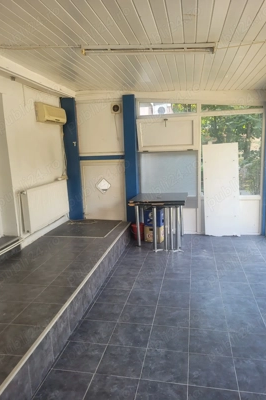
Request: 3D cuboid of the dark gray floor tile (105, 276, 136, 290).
[{"bbox_3d":[-0.142,1.018,3.668,0.330,0.015,0.330,0,10,12],"label":"dark gray floor tile"}]

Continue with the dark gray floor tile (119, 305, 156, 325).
[{"bbox_3d":[0.052,1.131,2.958,0.330,0.015,0.330,0,10,12],"label":"dark gray floor tile"}]

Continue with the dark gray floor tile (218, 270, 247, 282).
[{"bbox_3d":[1.227,0.954,3.709,0.335,0.015,0.329,0,10,12],"label":"dark gray floor tile"}]

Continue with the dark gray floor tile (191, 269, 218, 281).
[{"bbox_3d":[0.901,0.954,3.793,0.330,0.010,0.330,0,10,12],"label":"dark gray floor tile"}]

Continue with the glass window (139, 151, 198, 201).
[{"bbox_3d":[0.643,-0.460,5.456,1.022,0.861,0.050,0,10,12],"label":"glass window"}]

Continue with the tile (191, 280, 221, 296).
[{"bbox_3d":[0.837,1.016,3.466,0.330,0.015,0.330,0,10,12],"label":"tile"}]

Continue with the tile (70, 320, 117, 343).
[{"bbox_3d":[-0.342,1.187,2.710,0.330,0.010,0.330,0,10,12],"label":"tile"}]

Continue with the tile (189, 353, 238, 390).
[{"bbox_3d":[0.571,1.244,2.187,0.330,0.010,0.330,0,10,12],"label":"tile"}]

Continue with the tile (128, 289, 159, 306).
[{"bbox_3d":[0.117,1.071,3.285,0.330,0.010,0.330,0,10,12],"label":"tile"}]

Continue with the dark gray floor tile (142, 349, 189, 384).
[{"bbox_3d":[0.246,1.250,2.260,0.335,0.015,0.329,0,10,12],"label":"dark gray floor tile"}]

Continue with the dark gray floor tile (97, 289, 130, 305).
[{"bbox_3d":[-0.209,1.072,3.352,0.330,0.010,0.330,0,10,12],"label":"dark gray floor tile"}]

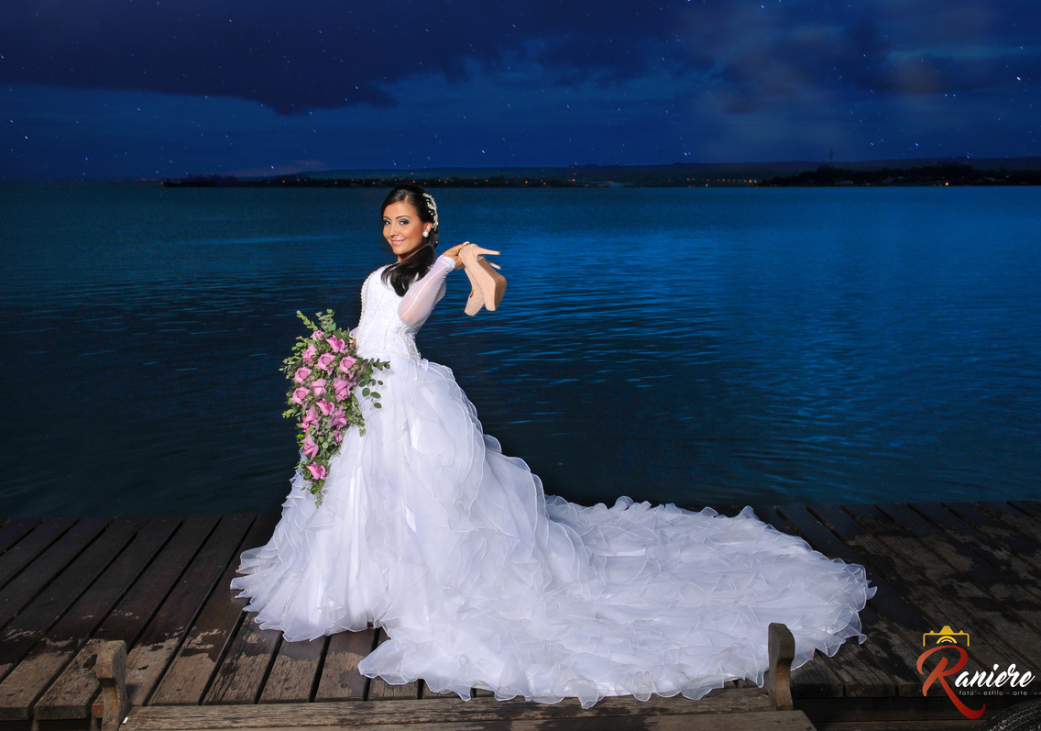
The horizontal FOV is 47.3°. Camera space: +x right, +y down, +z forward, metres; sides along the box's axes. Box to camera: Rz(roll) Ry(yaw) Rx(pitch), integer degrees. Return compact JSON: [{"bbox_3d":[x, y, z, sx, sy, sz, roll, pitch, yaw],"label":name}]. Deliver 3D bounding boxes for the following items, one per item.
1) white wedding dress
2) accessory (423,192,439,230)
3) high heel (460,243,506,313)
[{"bbox_3d":[0.090,0.241,4.335,2.400,1.290,1.750,-1,9,-6],"label":"white wedding dress"},{"bbox_3d":[-0.313,-0.542,4.166,0.050,0.130,0.065,-6,10,32],"label":"accessory"},{"bbox_3d":[-0.130,-0.297,4.061,0.155,0.225,0.085,2,4,29],"label":"high heel"}]

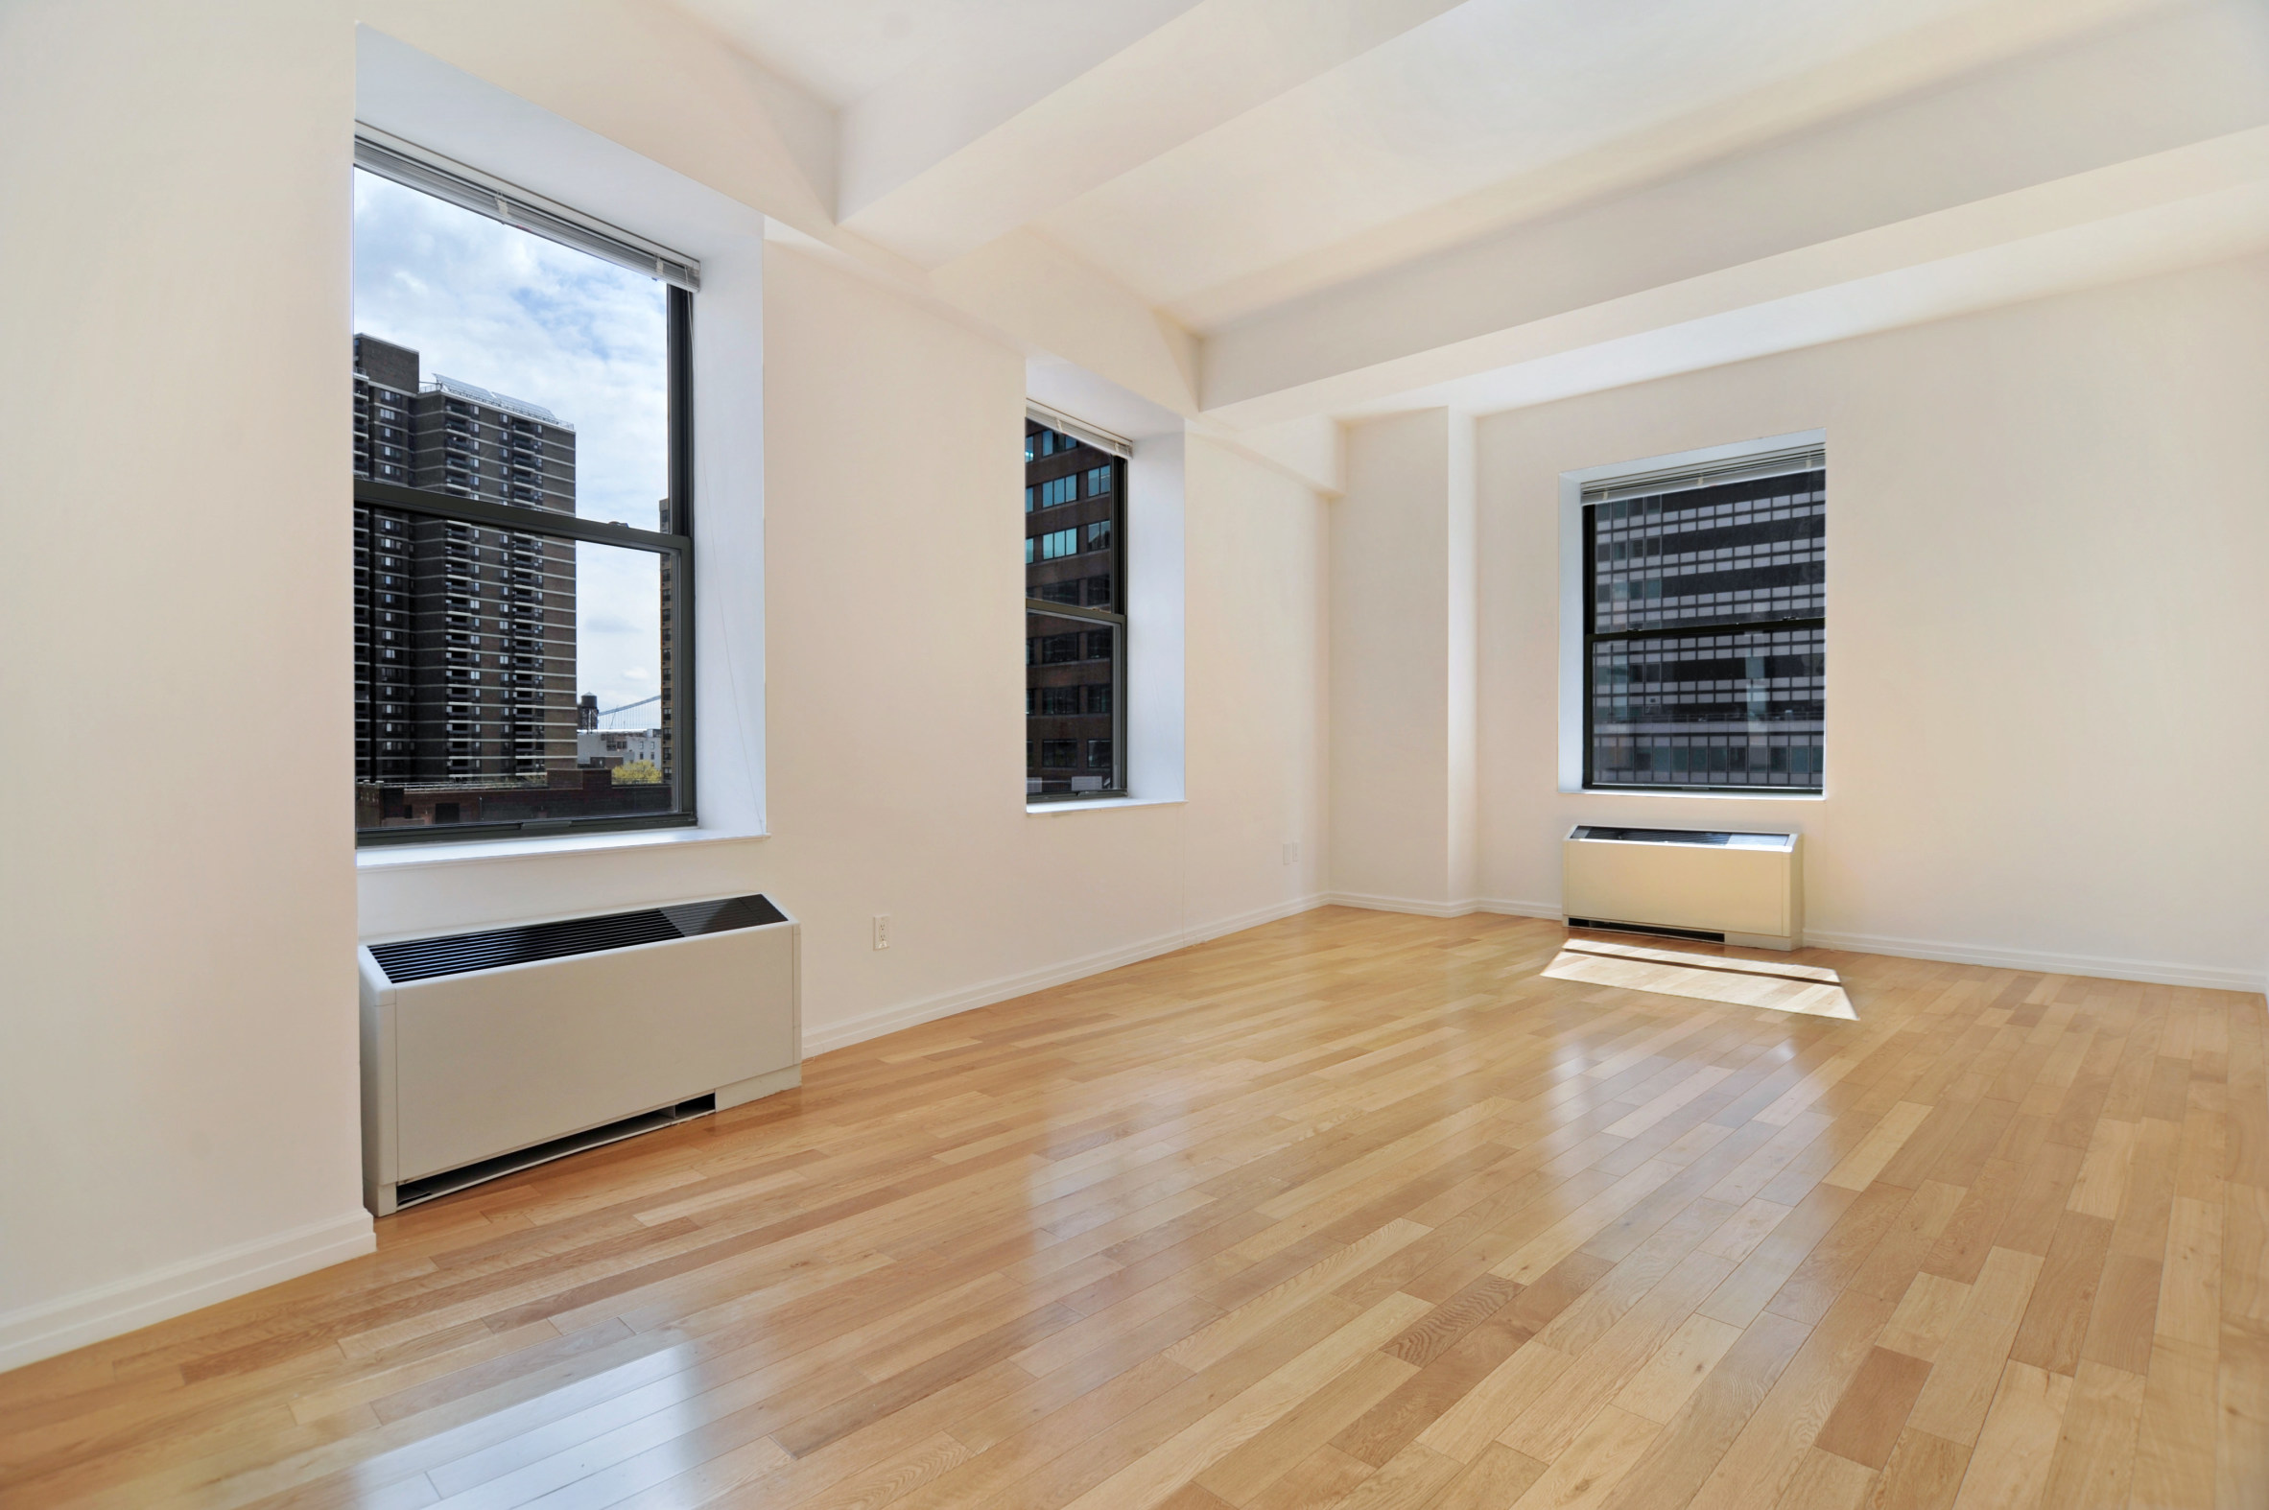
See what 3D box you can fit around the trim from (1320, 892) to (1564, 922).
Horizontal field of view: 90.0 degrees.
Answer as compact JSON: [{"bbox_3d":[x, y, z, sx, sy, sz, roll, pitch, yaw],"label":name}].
[{"bbox_3d":[1.907,0.935,7.064,1.401,0.085,0.391,0,1,44],"label":"trim"}]

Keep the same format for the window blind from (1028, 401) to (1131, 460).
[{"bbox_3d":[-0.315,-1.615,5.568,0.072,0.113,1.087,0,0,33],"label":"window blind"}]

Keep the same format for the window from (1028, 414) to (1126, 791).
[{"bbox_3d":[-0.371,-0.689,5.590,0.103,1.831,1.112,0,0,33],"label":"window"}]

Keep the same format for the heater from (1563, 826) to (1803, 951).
[{"bbox_3d":[2.960,0.697,6.172,1.159,0.572,0.232,0,1,44],"label":"heater"}]

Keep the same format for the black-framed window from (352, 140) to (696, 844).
[{"bbox_3d":[-1.825,-0.691,3.351,0.103,1.875,1.169,0,0,33],"label":"black-framed window"}]

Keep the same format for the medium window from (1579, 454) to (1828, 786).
[{"bbox_3d":[3.244,-0.717,6.498,1.355,1.859,0.103,0,1,44],"label":"medium window"}]

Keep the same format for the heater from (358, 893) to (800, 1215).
[{"bbox_3d":[-1.435,0.727,3.037,0.231,0.567,1.166,0,0,33],"label":"heater"}]

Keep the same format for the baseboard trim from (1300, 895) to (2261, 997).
[{"bbox_3d":[2.967,0.941,6.050,4.336,0.085,0.391,0,1,44],"label":"baseboard trim"}]

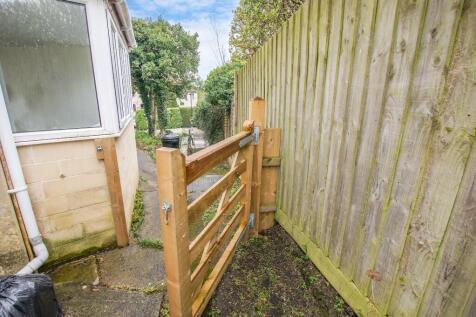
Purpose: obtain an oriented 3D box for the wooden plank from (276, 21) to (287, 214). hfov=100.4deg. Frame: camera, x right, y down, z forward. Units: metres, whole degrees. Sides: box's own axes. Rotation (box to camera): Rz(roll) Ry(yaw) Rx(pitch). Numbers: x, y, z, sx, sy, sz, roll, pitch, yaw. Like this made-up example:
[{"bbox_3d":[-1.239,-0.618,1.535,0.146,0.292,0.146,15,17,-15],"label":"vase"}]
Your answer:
[{"bbox_3d":[0.397,-0.325,1.824,0.020,1.657,0.115,-3,12,-16],"label":"wooden plank"}]

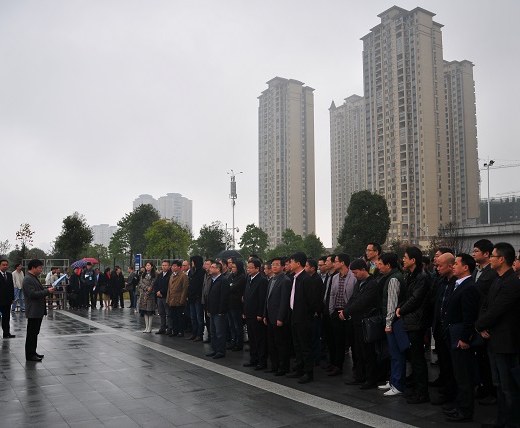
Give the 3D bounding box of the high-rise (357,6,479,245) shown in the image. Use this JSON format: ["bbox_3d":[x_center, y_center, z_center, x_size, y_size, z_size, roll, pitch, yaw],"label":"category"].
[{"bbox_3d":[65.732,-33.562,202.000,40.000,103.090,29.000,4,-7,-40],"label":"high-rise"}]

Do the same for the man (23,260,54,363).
[{"bbox_3d":[-3.737,1.631,8.236,0.500,1.700,0.470,2,-6,-25],"label":"man"}]

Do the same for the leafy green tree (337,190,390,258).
[{"bbox_3d":[8.604,1.695,40.011,4.100,7.350,4.000,0,-5,0],"label":"leafy green tree"}]

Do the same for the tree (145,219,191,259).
[{"bbox_3d":[-8.237,3.279,42.894,4.100,5.780,4.000,1,-6,-11],"label":"tree"}]

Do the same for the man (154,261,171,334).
[{"bbox_3d":[-2.238,1.941,11.157,0.500,1.720,0.340,-4,-7,30],"label":"man"}]

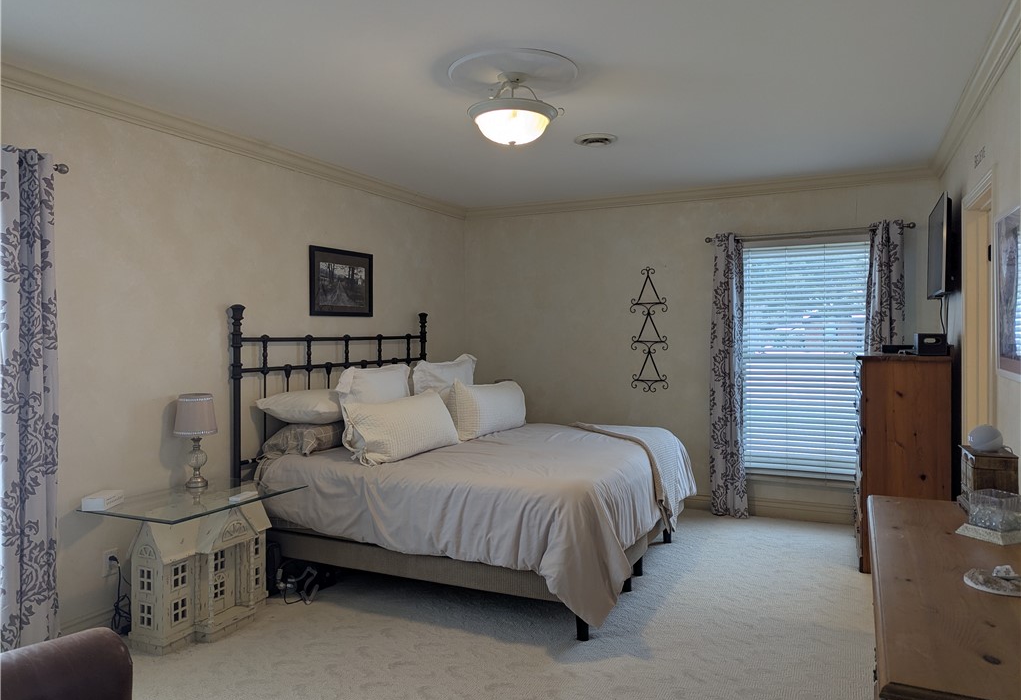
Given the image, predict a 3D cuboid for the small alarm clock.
[{"bbox_3d":[1.597,0.296,2.379,0.100,0.089,0.100,0,1,26],"label":"small alarm clock"}]

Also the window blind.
[{"bbox_3d":[2.090,0.086,5.045,0.870,1.725,0.060,0,1,26],"label":"window blind"}]

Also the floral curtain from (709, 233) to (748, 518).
[{"bbox_3d":[1.605,0.198,5.202,0.290,2.090,0.120,0,1,26],"label":"floral curtain"}]

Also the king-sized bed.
[{"bbox_3d":[-0.121,0.512,4.299,2.150,1.547,2.070,0,1,26],"label":"king-sized bed"}]

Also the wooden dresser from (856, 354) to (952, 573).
[{"bbox_3d":[2.372,0.652,4.327,0.467,1.246,0.771,0,1,26],"label":"wooden dresser"}]

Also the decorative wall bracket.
[{"bbox_3d":[1.073,-0.159,5.502,0.298,0.982,0.055,0,1,26],"label":"decorative wall bracket"}]

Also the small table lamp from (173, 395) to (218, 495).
[{"bbox_3d":[-1.571,0.453,3.540,0.210,0.459,0.210,0,1,26],"label":"small table lamp"}]

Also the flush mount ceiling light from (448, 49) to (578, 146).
[{"bbox_3d":[0.012,-0.986,2.886,0.526,0.305,0.526,0,1,0],"label":"flush mount ceiling light"}]

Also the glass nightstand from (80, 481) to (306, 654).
[{"bbox_3d":[-1.417,0.996,3.322,0.600,0.625,0.870,0,1,26],"label":"glass nightstand"}]

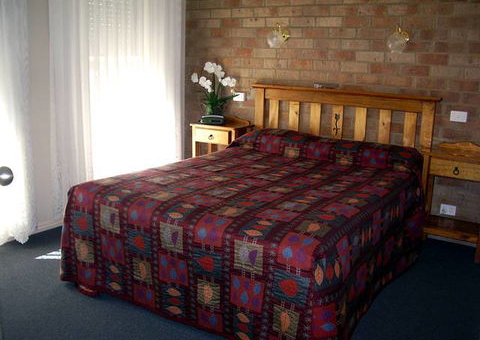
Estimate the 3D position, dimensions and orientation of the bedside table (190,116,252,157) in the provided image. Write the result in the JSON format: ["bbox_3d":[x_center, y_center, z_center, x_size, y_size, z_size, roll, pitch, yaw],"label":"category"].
[{"bbox_3d":[-0.173,-0.086,4.559,0.492,0.808,0.330,10,16,31],"label":"bedside table"}]

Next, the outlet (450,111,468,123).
[{"bbox_3d":[1.607,-0.388,3.557,0.115,0.073,0.012,10,16,31],"label":"outlet"}]

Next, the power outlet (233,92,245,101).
[{"bbox_3d":[-0.007,-0.678,4.524,0.115,0.073,0.012,10,16,31],"label":"power outlet"}]

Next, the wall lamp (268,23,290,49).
[{"bbox_3d":[0.332,-1.124,4.056,0.140,0.205,0.255,10,16,31],"label":"wall lamp"}]

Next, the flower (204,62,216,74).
[{"bbox_3d":[-0.274,-0.928,4.440,0.105,0.105,0.060,5,14,14],"label":"flower"}]

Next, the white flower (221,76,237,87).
[{"bbox_3d":[-0.103,-0.793,4.361,0.135,0.095,0.070,5,14,15],"label":"white flower"}]

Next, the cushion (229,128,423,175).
[{"bbox_3d":[0.653,-0.175,3.920,1.605,0.183,0.340,10,16,31],"label":"cushion"}]

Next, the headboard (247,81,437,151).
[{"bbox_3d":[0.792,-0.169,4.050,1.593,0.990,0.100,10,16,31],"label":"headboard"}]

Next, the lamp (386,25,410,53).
[{"bbox_3d":[1.184,-0.959,3.548,0.140,0.205,0.255,10,16,31],"label":"lamp"}]

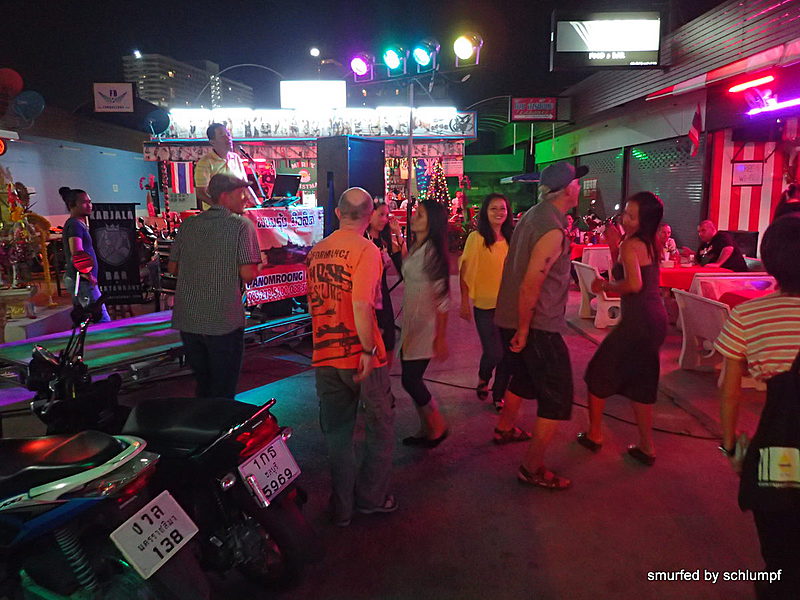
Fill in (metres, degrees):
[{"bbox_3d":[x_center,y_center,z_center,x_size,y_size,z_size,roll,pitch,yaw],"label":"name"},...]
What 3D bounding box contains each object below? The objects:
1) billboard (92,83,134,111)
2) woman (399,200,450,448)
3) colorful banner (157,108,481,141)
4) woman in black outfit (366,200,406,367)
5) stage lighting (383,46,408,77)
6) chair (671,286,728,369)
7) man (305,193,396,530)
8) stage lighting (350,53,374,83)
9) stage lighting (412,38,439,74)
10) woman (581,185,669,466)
[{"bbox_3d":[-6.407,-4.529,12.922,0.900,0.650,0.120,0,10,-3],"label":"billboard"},{"bbox_3d":[0.165,0.176,3.835,0.350,1.610,0.420,-5,11,-25],"label":"woman"},{"bbox_3d":[-2.051,-4.555,14.910,8.000,0.840,0.220,0,11,1],"label":"colorful banner"},{"bbox_3d":[-0.155,0.018,4.483,0.460,1.560,0.380,-8,13,-36],"label":"woman in black outfit"},{"bbox_3d":[-0.049,-2.590,6.275,0.210,0.250,0.270,8,40,37],"label":"stage lighting"},{"bbox_3d":[2.670,0.311,4.763,0.570,0.760,0.600,-1,11,-7],"label":"chair"},{"bbox_3d":[-0.225,0.287,2.920,0.490,1.690,0.370,5,11,26],"label":"man"},{"bbox_3d":[-0.394,-2.445,6.075,0.220,0.290,0.250,6,26,33],"label":"stage lighting"},{"bbox_3d":[0.282,-2.551,6.028,0.210,0.250,0.270,8,40,37],"label":"stage lighting"},{"bbox_3d":[1.360,0.163,3.564,0.520,1.620,0.430,5,12,25],"label":"woman"}]

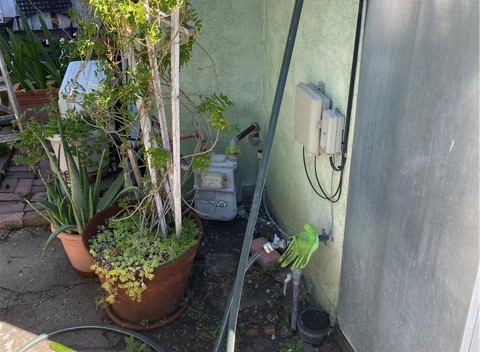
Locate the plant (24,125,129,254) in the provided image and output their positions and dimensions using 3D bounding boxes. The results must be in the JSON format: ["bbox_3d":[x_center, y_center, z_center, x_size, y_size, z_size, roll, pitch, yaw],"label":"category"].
[{"bbox_3d":[-0.744,0.053,2.128,0.460,0.570,0.410,-1,25,0],"label":"plant"}]

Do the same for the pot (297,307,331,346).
[{"bbox_3d":[0.287,0.575,1.864,0.130,0.105,0.130,-1,25,0],"label":"pot"}]

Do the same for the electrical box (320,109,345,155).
[{"bbox_3d":[0.328,-0.155,1.702,0.053,0.134,0.074,-5,25,-9],"label":"electrical box"}]

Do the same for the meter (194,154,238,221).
[{"bbox_3d":[-0.124,0.051,2.638,0.230,0.335,0.190,1,25,5],"label":"meter"}]

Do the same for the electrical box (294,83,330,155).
[{"bbox_3d":[0.281,-0.221,1.890,0.073,0.226,0.190,-5,25,-9],"label":"electrical box"}]

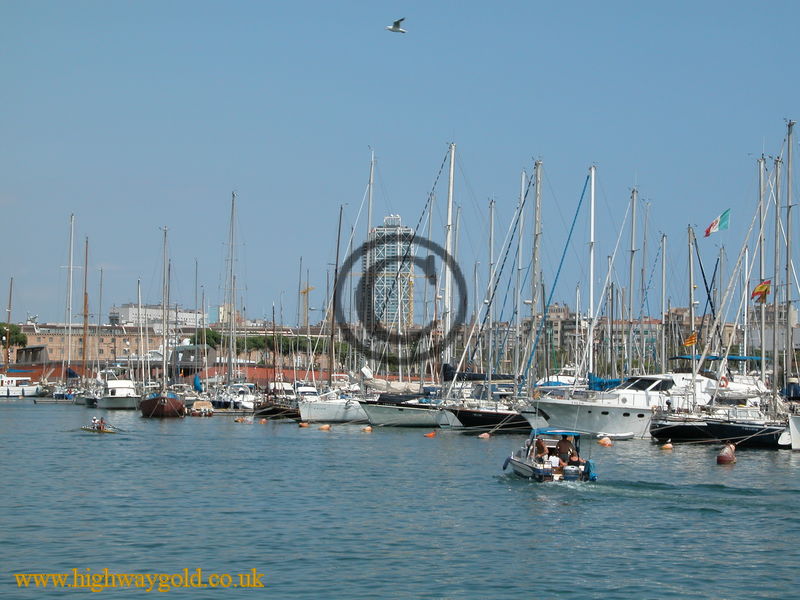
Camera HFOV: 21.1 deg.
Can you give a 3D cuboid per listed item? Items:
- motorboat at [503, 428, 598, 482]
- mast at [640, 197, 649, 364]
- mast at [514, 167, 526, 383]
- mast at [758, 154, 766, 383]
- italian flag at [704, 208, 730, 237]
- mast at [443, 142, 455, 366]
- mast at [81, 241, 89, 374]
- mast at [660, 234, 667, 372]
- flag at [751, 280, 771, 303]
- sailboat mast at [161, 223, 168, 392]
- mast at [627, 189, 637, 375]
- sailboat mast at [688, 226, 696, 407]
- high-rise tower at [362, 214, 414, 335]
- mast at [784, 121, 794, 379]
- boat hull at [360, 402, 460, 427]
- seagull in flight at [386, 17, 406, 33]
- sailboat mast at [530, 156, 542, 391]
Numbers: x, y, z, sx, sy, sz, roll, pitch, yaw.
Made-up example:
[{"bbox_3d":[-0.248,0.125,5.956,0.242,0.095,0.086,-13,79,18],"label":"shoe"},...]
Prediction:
[{"bbox_3d":[5.490,5.781,80.547,2.050,2.000,5.100,1,-2,-26],"label":"motorboat"},{"bbox_3d":[19.963,-0.581,175.128,0.240,14.766,0.240,0,-2,0],"label":"mast"},{"bbox_3d":[8.598,-0.896,154.000,0.260,17.000,0.260,2,-2,-12],"label":"mast"},{"bbox_3d":[21.147,-1.295,125.123,0.240,14.044,0.240,0,-2,0],"label":"mast"},{"bbox_3d":[18.022,-4.399,122.000,1.450,1.400,0.250,1,-2,-9],"label":"italian flag"},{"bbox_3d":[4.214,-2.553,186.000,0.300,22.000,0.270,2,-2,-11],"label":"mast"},{"bbox_3d":[-39.233,1.299,268.120,0.300,18.226,0.300,0,-2,0],"label":"mast"},{"bbox_3d":[19.047,0.859,155.065,0.230,11.044,0.230,0,-2,0],"label":"mast"},{"bbox_3d":[18.953,-0.447,113.000,1.000,1.000,0.200,1,-2,-9],"label":"flag"},{"bbox_3d":[-22.072,1.024,202.089,0.260,15.709,0.260,0,-2,0],"label":"sailboat mast"},{"bbox_3d":[16.005,-0.598,148.112,0.250,14.072,0.250,0,-2,0],"label":"mast"},{"bbox_3d":[15.923,1.062,117.000,0.220,10.200,0.220,0,-2,-12],"label":"sailboat mast"},{"bbox_3d":[-10.833,-2.315,1990.000,36.000,154.000,36.000,1,-2,-18],"label":"high-rise tower"},{"bbox_3d":[21.401,-1.894,118.000,0.250,16.000,0.250,1,-2,-12],"label":"mast"},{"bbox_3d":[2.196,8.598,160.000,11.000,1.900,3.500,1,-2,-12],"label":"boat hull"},{"bbox_3d":[-0.088,-6.922,54.000,0.570,0.420,1.150,0,-2,3],"label":"seagull in flight"},{"bbox_3d":[9.359,-1.213,149.000,0.280,17.000,0.280,2,-2,-12],"label":"sailboat mast"}]

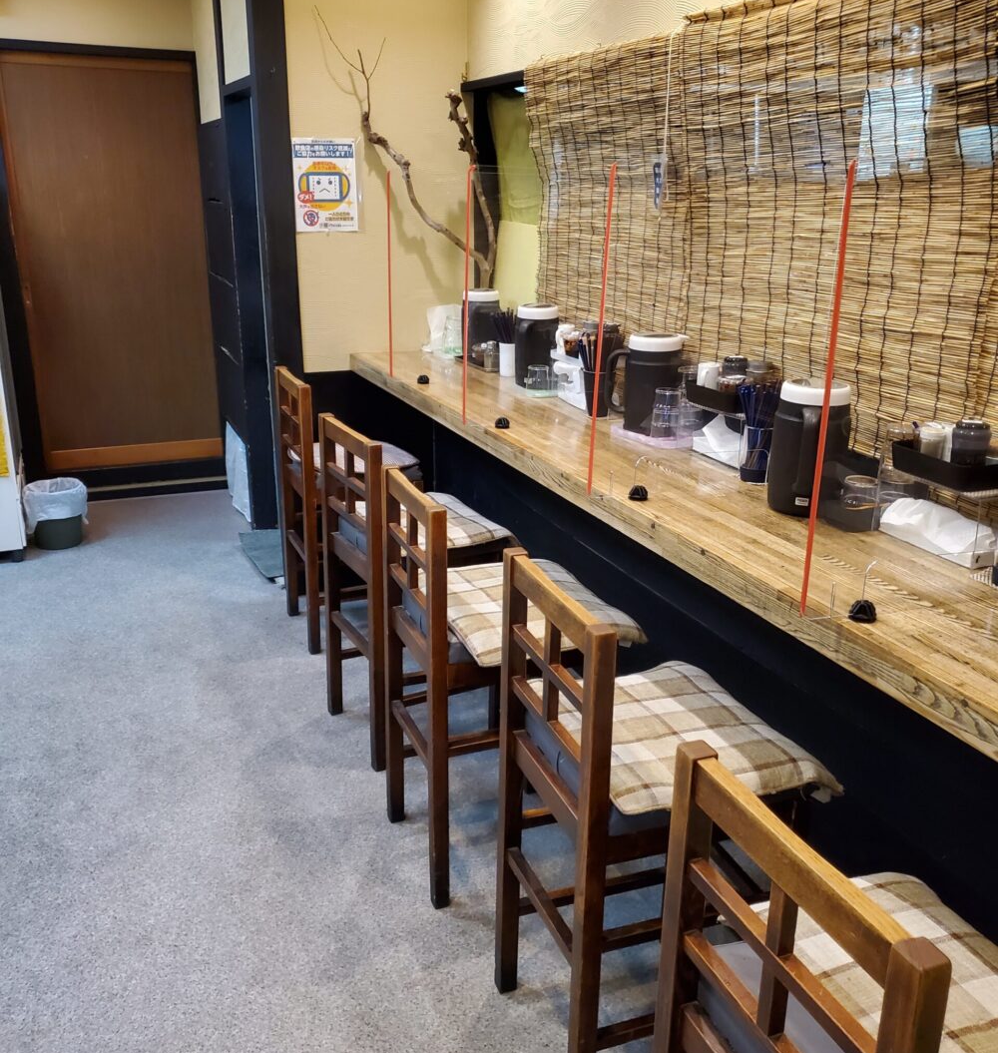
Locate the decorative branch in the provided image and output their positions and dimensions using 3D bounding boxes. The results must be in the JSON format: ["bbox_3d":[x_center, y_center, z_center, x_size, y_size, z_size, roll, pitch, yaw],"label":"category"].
[{"bbox_3d":[-0.300,-1.218,3.343,0.612,0.876,0.195,-7,20,-22],"label":"decorative branch"}]

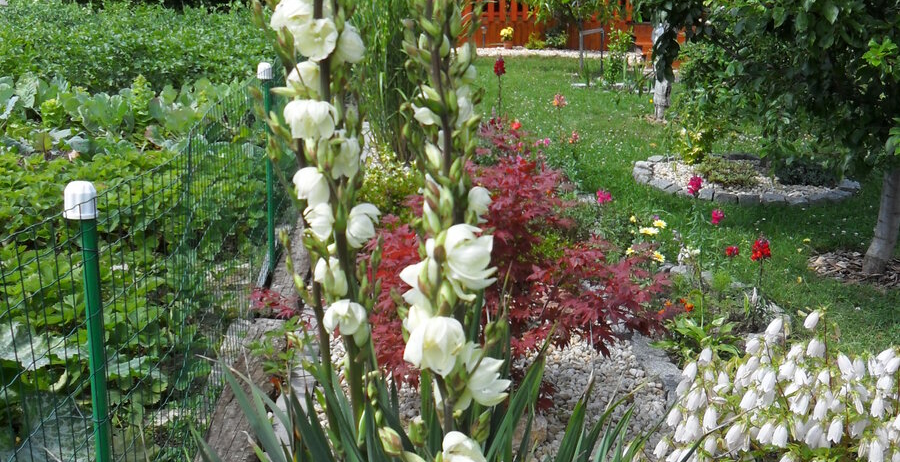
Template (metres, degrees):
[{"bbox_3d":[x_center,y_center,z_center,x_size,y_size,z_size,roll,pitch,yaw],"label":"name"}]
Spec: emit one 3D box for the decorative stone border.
[{"bbox_3d":[1.810,-0.325,5.770,1.360,0.120,1.020,5,16,17],"label":"decorative stone border"}]

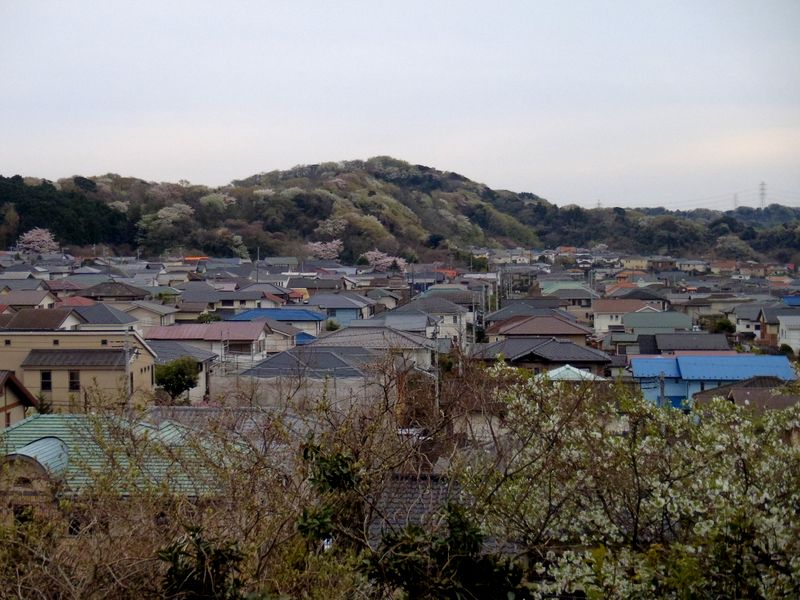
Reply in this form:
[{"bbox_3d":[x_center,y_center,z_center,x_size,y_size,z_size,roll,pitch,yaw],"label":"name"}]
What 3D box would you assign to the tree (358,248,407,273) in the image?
[{"bbox_3d":[-4.868,-10.014,360.000,13.200,8.800,11.000,0,2,0],"label":"tree"}]

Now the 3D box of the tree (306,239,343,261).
[{"bbox_3d":[-23.053,-14.163,390.000,11.400,9.000,10.300,0,2,0],"label":"tree"}]

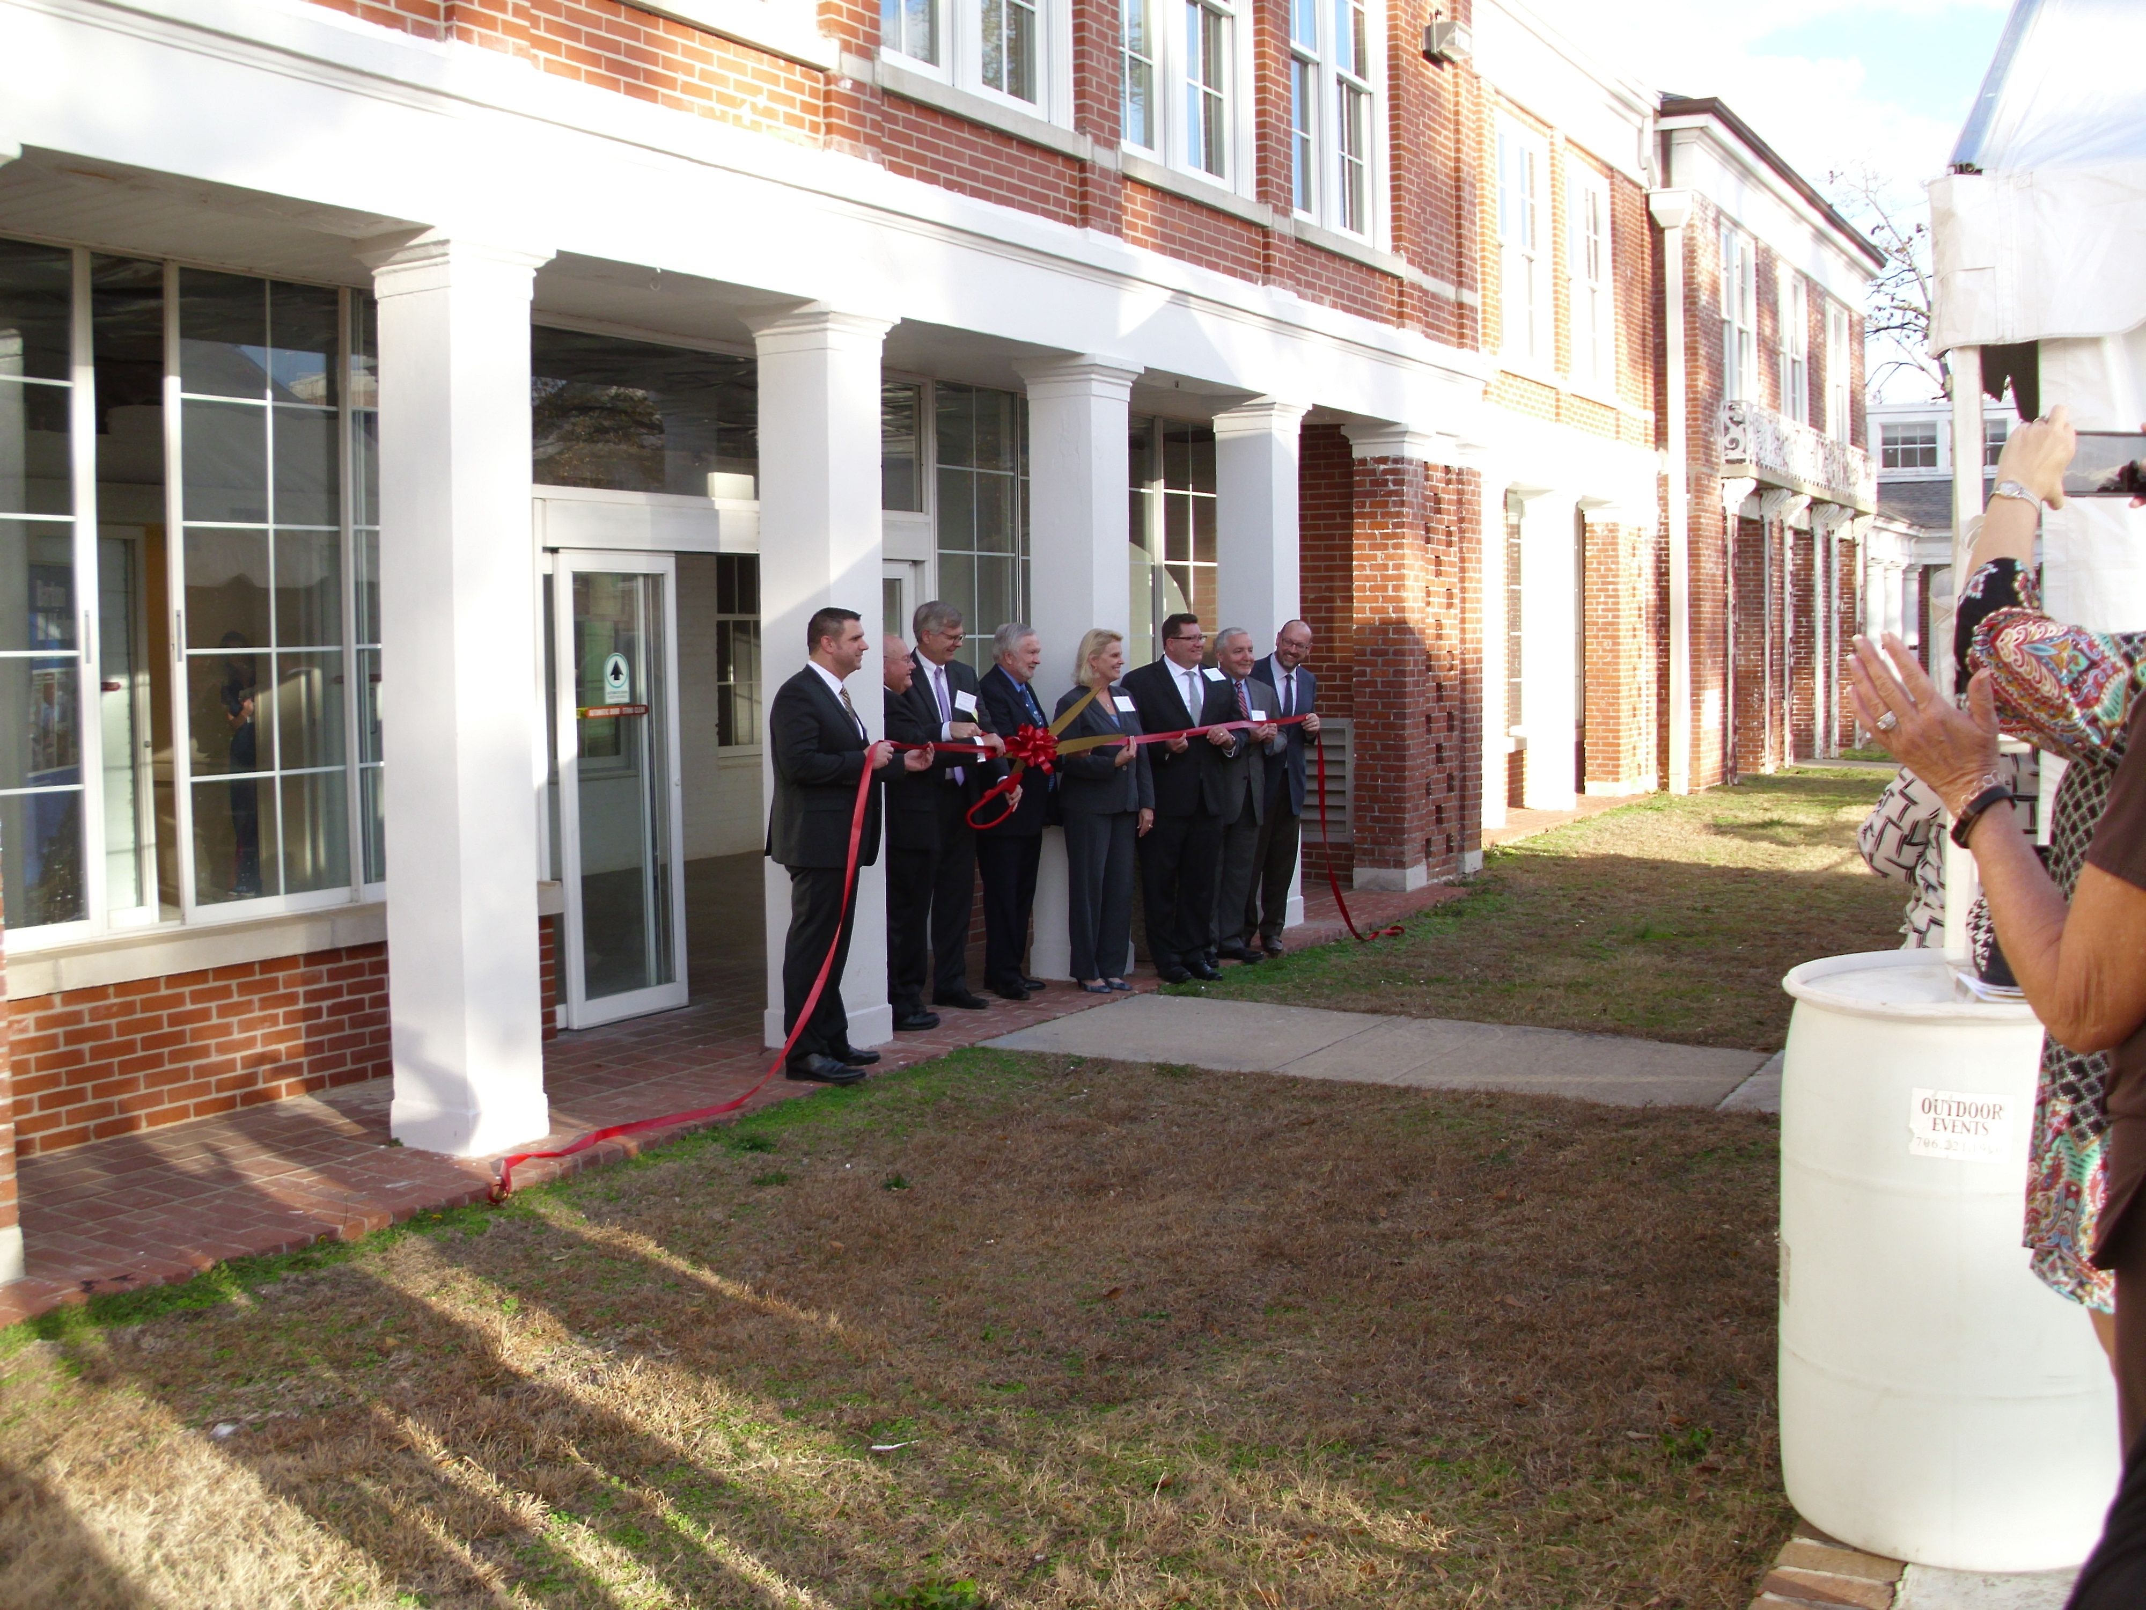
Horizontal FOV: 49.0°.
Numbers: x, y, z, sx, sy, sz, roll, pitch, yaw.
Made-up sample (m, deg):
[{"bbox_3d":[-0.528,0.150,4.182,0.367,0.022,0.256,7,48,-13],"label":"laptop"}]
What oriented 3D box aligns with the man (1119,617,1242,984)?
[{"bbox_3d":[0.541,-0.045,11.613,0.380,1.800,0.580,4,6,45],"label":"man"}]

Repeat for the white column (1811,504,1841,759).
[{"bbox_3d":[9.559,-2.187,29.856,0.300,3.227,0.180,2,5,29],"label":"white column"}]

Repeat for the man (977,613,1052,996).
[{"bbox_3d":[-0.234,0.015,10.987,0.380,1.735,0.500,2,5,29],"label":"man"}]

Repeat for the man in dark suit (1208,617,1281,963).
[{"bbox_3d":[0.891,-0.057,12.059,0.500,1.705,0.380,-4,6,-44],"label":"man in dark suit"}]

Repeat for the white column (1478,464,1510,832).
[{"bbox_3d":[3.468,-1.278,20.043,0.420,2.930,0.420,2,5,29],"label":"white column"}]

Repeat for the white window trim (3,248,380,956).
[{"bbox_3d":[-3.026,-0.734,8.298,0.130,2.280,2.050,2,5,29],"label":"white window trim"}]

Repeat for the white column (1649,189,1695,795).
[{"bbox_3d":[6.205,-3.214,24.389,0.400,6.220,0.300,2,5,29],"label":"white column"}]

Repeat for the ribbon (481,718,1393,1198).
[{"bbox_3d":[0.026,0.324,10.297,0.420,1.360,7.100,2,5,29],"label":"ribbon"}]

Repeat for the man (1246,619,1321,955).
[{"bbox_3d":[1.073,-0.113,12.620,0.510,1.755,0.370,-2,5,-27],"label":"man"}]

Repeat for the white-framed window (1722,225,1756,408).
[{"bbox_3d":[7.293,-5.319,25.902,0.150,1.949,1.639,2,5,29],"label":"white-framed window"}]

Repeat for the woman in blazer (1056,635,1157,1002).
[{"bbox_3d":[0.152,0.019,11.220,0.460,1.710,0.320,-4,6,-42],"label":"woman in blazer"}]

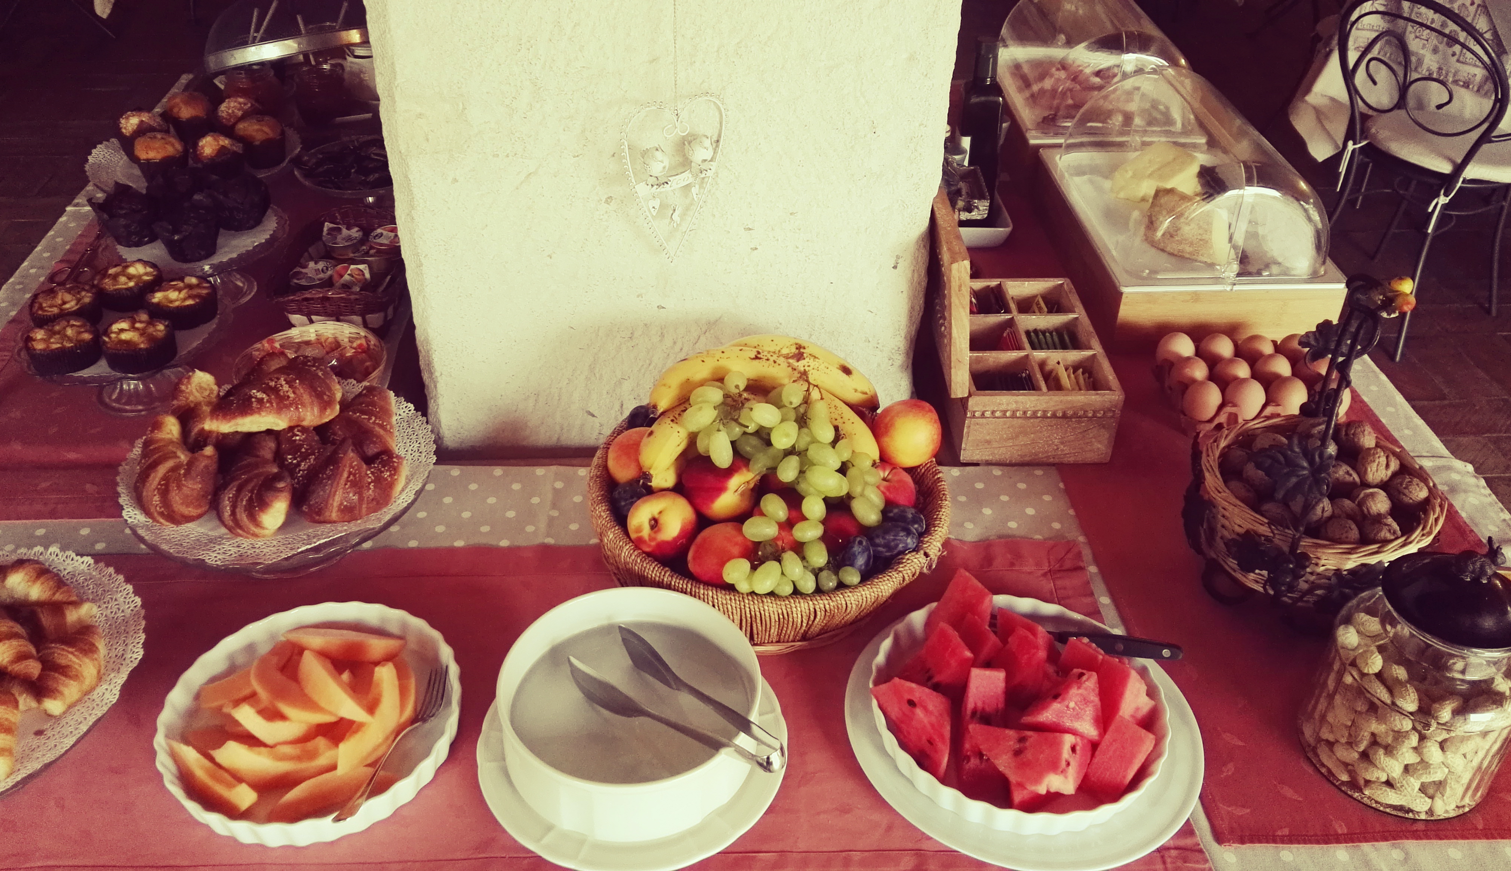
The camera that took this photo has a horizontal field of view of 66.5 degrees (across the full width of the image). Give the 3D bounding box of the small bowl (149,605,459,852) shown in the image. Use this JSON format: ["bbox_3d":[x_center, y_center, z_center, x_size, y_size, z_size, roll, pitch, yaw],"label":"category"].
[{"bbox_3d":[-0.353,0.232,0.935,0.232,0.045,0.232,1,35,-1],"label":"small bowl"}]

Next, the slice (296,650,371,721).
[{"bbox_3d":[-0.344,0.206,0.944,0.036,0.032,0.106,-29,44,-36],"label":"slice"}]

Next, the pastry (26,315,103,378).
[{"bbox_3d":[-0.723,-0.096,1.204,0.069,0.042,0.069,1,34,-1],"label":"pastry"}]

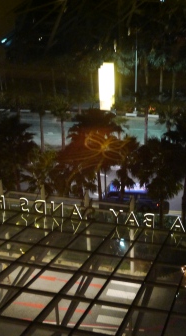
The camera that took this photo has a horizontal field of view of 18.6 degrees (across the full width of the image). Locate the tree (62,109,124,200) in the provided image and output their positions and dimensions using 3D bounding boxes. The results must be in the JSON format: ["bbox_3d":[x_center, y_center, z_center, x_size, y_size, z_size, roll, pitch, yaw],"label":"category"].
[{"bbox_3d":[0.620,-0.090,45.950,4.800,10.030,4.800,3,29,8],"label":"tree"}]

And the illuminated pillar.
[{"bbox_3d":[1.556,-9.260,64.741,1.350,5.000,1.900,4,29,10],"label":"illuminated pillar"}]

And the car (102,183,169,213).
[{"bbox_3d":[3.860,2.460,49.460,5.400,1.980,1.900,3,29,8],"label":"car"}]

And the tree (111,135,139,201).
[{"bbox_3d":[2.224,0.958,42.905,2.700,7.433,2.700,3,27,9],"label":"tree"}]

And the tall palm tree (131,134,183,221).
[{"bbox_3d":[5.201,1.207,42.267,3.695,7.430,3.695,3,27,9],"label":"tall palm tree"}]

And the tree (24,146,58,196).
[{"bbox_3d":[-4.112,1.465,43.098,2.800,6.651,2.800,3,27,9],"label":"tree"}]

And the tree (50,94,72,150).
[{"bbox_3d":[-2.903,-4.310,55.337,1.916,5.769,1.916,3,27,9],"label":"tree"}]

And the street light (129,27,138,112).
[{"bbox_3d":[4.910,-10.930,64.940,0.400,10.250,0.800,3,29,8],"label":"street light"}]

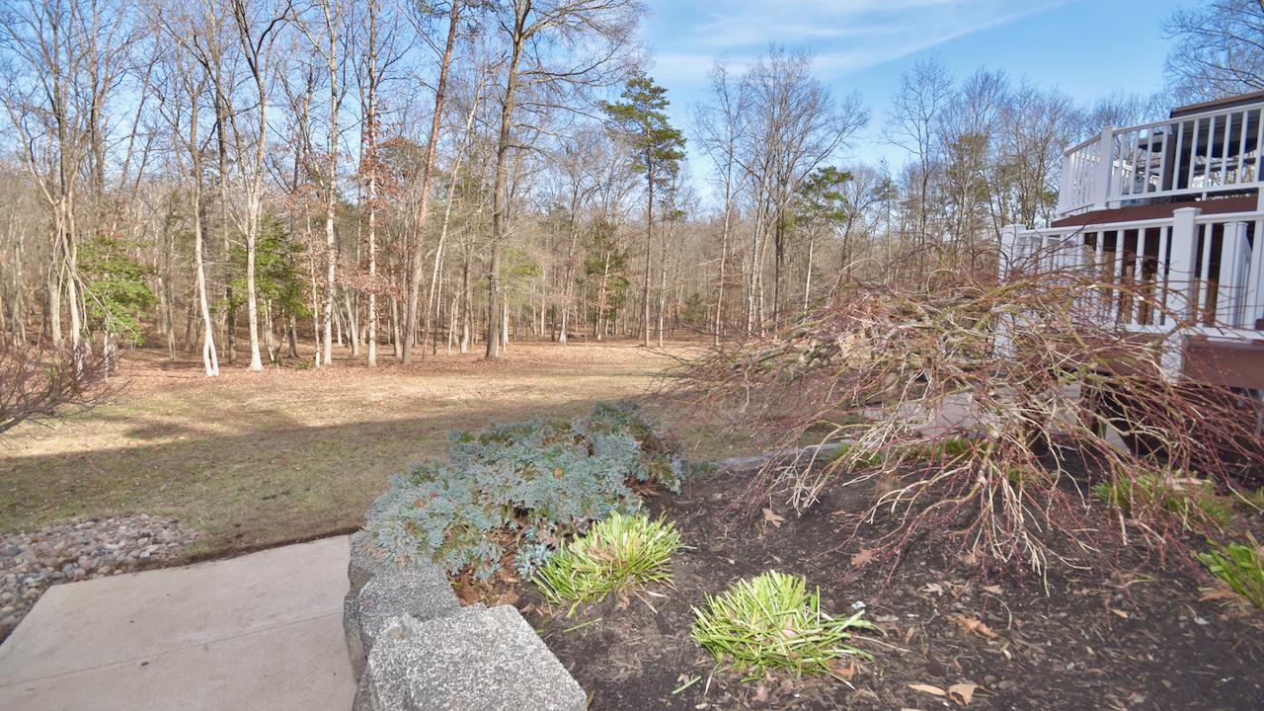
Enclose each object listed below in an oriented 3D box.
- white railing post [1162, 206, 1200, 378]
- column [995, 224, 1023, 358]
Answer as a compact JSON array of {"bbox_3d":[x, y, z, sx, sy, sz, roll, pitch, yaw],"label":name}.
[{"bbox_3d":[4.080,-0.446,3.917,0.120,1.269,0.120,-4,7,-34],"label":"white railing post"},{"bbox_3d":[3.469,-0.576,4.837,0.120,1.221,0.120,-4,7,-34],"label":"column"}]

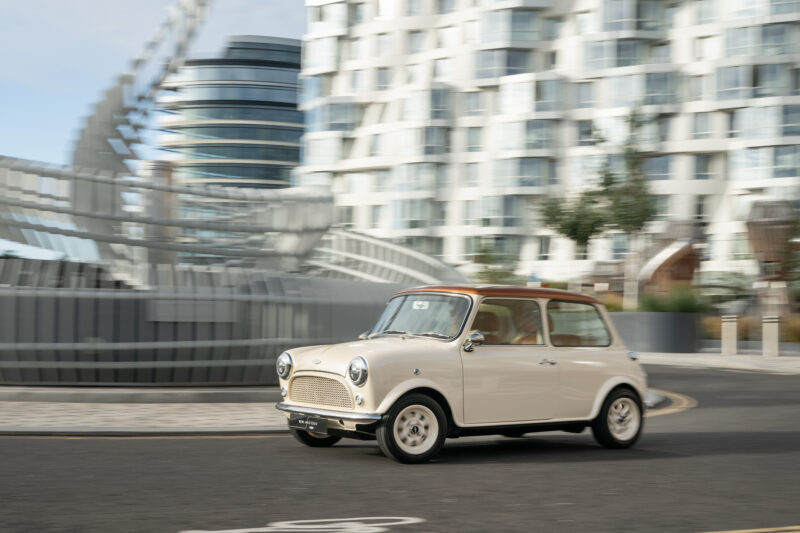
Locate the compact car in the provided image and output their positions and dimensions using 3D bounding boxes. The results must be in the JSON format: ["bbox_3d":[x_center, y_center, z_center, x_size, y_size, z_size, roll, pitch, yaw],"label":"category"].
[{"bbox_3d":[0.570,0.790,8.970,3.050,1.335,1.450,3,-4,-34],"label":"compact car"}]

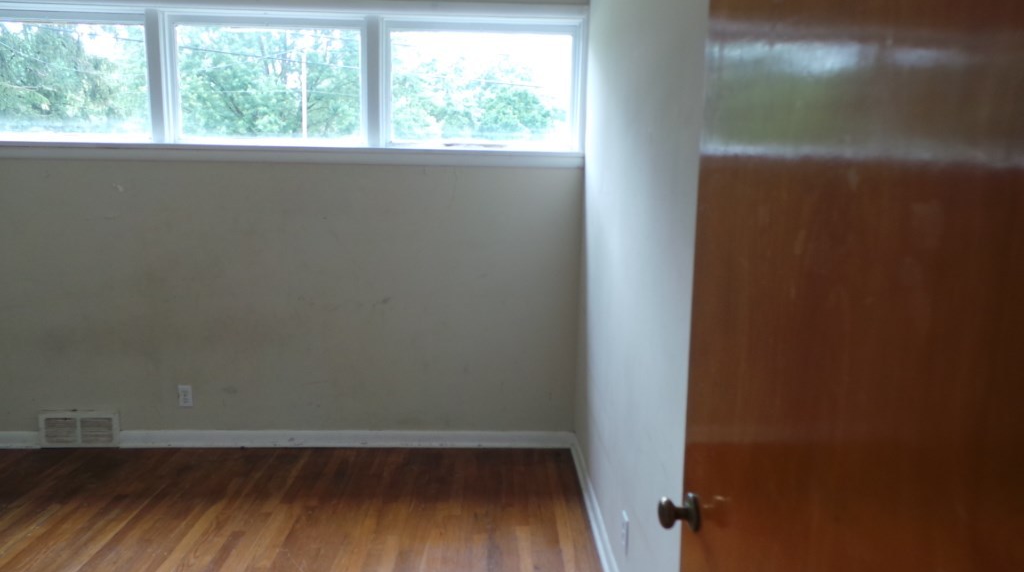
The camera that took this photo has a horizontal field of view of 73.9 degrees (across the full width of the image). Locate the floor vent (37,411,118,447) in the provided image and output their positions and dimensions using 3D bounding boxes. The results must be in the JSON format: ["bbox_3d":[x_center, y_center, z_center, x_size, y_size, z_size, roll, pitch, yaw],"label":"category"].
[{"bbox_3d":[-2.188,0.727,3.445,0.385,0.185,0.035,1,9,-2],"label":"floor vent"}]

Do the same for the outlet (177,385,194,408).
[{"bbox_3d":[-1.653,0.560,3.447,0.070,0.114,0.010,1,9,-2],"label":"outlet"}]

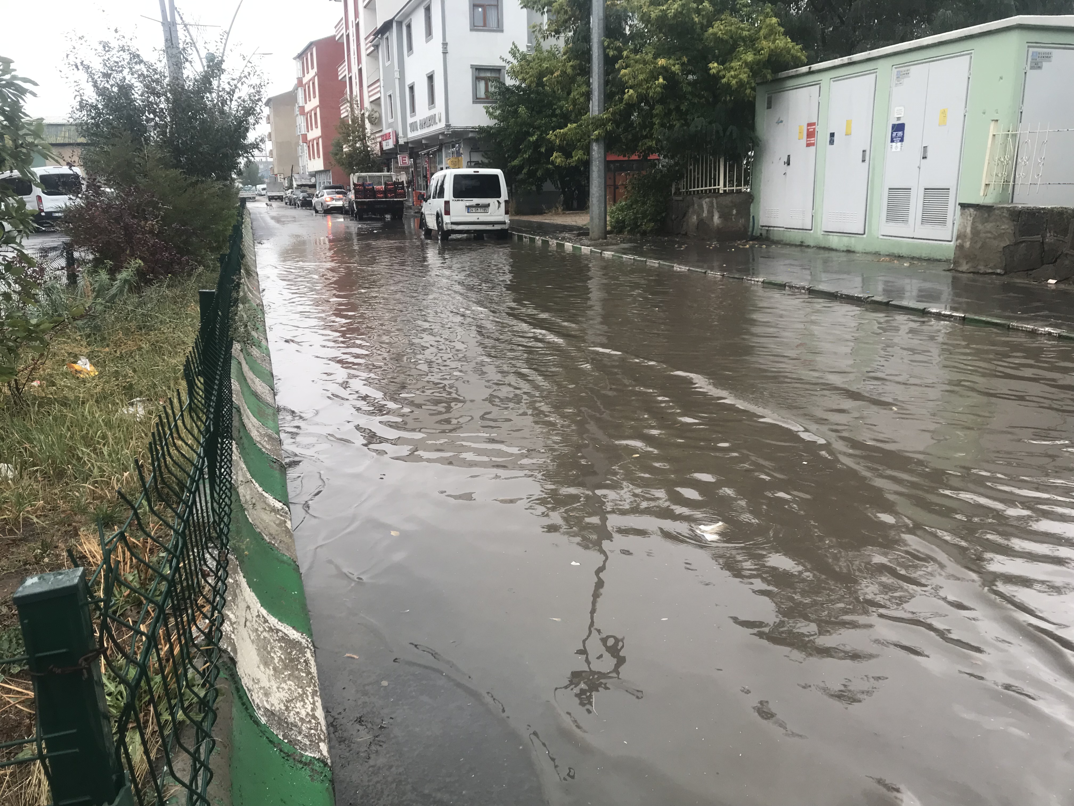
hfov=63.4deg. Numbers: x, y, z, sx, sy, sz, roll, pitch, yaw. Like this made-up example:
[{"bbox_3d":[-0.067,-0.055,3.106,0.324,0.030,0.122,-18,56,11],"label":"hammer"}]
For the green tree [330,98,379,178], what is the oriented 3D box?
[{"bbox_3d":[-12.292,-16.741,58.639,3.400,7.185,3.400,-4,14,-11],"label":"green tree"}]

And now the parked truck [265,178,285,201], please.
[{"bbox_3d":[-33.323,-26.785,110.413,2.100,2.600,5.800,-6,15,-17],"label":"parked truck"}]

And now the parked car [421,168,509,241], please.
[{"bbox_3d":[-2.165,-5.575,24.329,1.800,1.820,4.300,-5,15,-16],"label":"parked car"}]

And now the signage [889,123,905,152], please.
[{"bbox_3d":[5.325,-3.918,12.825,0.012,0.395,0.290,-5,14,-15],"label":"signage"}]

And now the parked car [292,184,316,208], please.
[{"bbox_3d":[-18.091,-16.209,69.085,1.750,1.450,4.300,-6,15,-18],"label":"parked car"}]

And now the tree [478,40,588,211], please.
[{"bbox_3d":[0.167,-11.044,35.175,4.800,6.628,4.600,-1,14,0],"label":"tree"}]

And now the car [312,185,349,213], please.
[{"bbox_3d":[-12.517,-12.452,53.610,1.790,1.460,4.450,-6,15,-20],"label":"car"}]

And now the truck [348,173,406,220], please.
[{"bbox_3d":[-6.755,-8.622,36.176,1.950,1.950,5.000,-5,14,-14],"label":"truck"}]

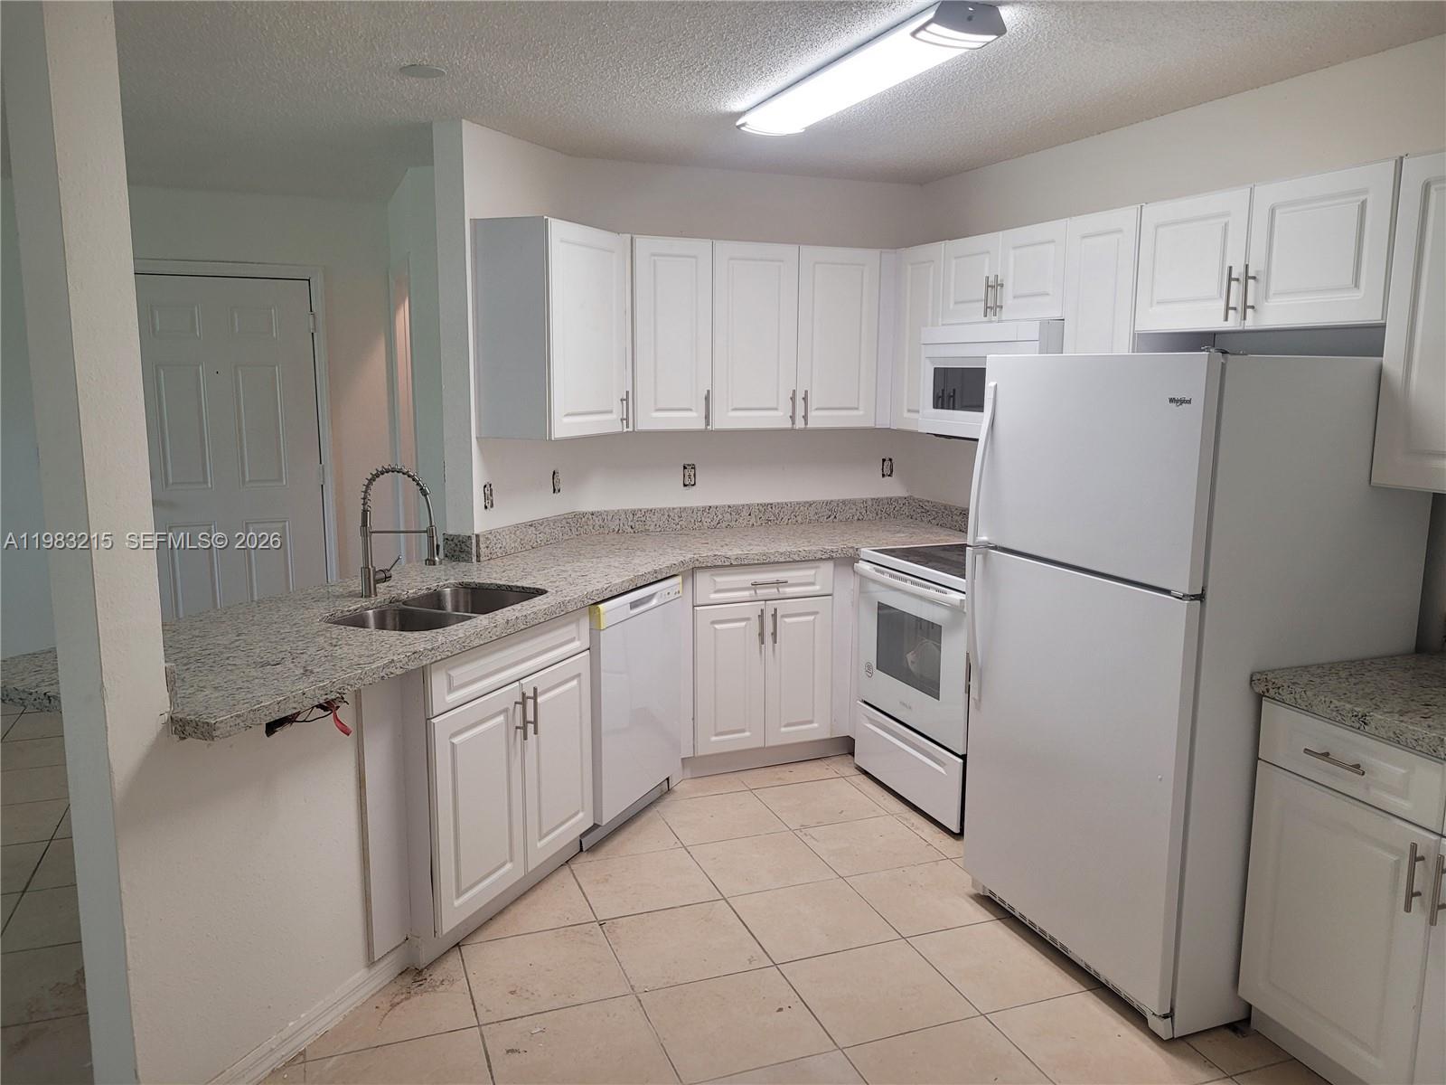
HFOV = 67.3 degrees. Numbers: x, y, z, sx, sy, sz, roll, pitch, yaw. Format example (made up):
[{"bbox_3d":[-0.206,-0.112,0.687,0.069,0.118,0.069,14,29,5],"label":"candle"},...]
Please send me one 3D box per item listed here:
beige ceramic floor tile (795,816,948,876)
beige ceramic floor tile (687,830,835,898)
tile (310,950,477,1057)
[{"bbox_3d":[0.511,1.063,3.814,0.404,0.010,0.404,-3,10,-20],"label":"beige ceramic floor tile"},{"bbox_3d":[0.130,1.095,3.708,0.405,0.010,0.405,-3,10,-20],"label":"beige ceramic floor tile"},{"bbox_3d":[-0.875,1.202,2.863,0.400,0.010,0.400,-3,9,-20],"label":"tile"}]

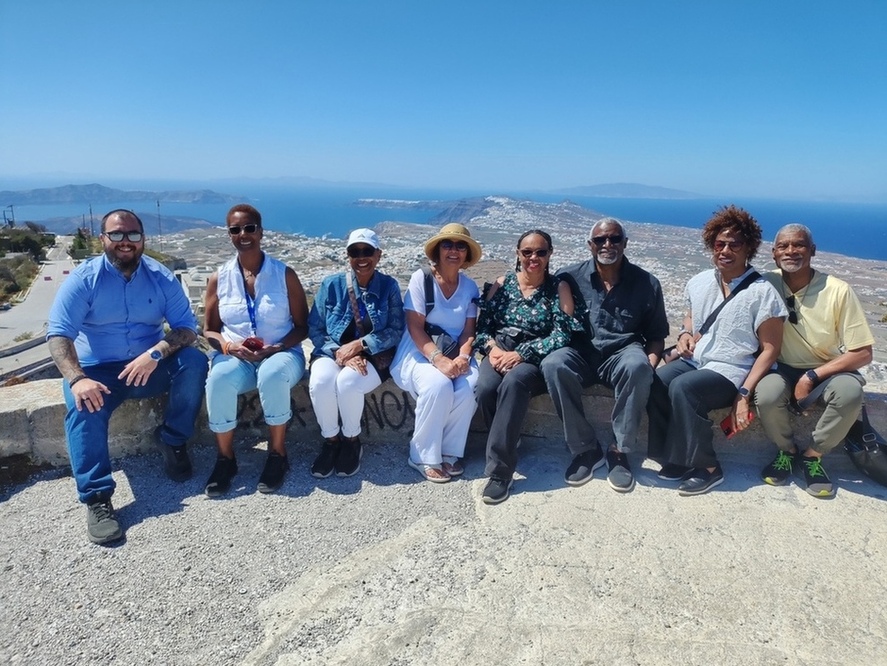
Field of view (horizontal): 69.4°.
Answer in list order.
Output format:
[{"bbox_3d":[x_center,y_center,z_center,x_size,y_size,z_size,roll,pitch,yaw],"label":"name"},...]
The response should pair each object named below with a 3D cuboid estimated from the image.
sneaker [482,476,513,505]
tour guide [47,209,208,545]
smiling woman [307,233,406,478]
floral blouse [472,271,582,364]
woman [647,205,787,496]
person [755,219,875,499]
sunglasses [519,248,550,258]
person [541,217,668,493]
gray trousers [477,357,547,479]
[{"bbox_3d":[0.246,0.604,2.686,0.102,0.102,0.274,6,14,18],"label":"sneaker"},{"bbox_3d":[-1.302,0.070,2.581,0.650,1.096,0.995,-1,14,-12],"label":"tour guide"},{"bbox_3d":[-0.398,0.053,2.925,0.457,1.025,0.650,1,13,-2],"label":"smiling woman"},{"bbox_3d":[0.392,-0.038,2.971,0.477,0.457,0.406,4,13,10],"label":"floral blouse"},{"bbox_3d":[1.253,0.037,2.875,0.507,1.177,0.812,8,15,24],"label":"woman"},{"bbox_3d":[1.668,0.082,2.891,0.548,1.106,0.812,7,14,19],"label":"person"},{"bbox_3d":[0.418,-0.365,2.946,0.142,0.046,0.142,4,13,8],"label":"sunglasses"},{"bbox_3d":[0.735,0.041,2.946,0.589,1.106,0.771,4,14,11],"label":"person"},{"bbox_3d":[0.341,0.314,2.909,0.376,0.487,0.721,5,14,14],"label":"gray trousers"}]

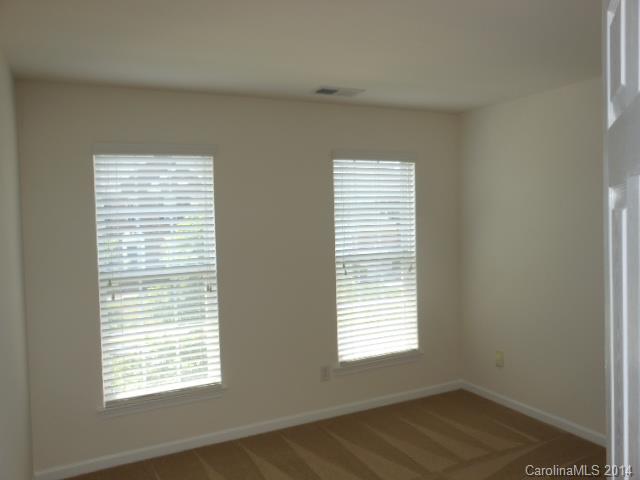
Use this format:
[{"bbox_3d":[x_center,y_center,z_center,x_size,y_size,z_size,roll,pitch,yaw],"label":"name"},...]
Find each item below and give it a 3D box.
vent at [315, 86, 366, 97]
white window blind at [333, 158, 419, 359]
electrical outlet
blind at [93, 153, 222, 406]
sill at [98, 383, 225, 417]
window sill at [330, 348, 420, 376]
[{"bbox_3d":[0.141,-1.018,3.572,0.320,0.018,0.180,-3,4,-26],"label":"vent"},{"bbox_3d":[0.467,0.151,4.199,0.780,1.620,0.055,-3,4,-26],"label":"white window blind"},{"bbox_3d":[0.045,1.042,4.009,0.073,0.115,0.012,-3,4,-26],"label":"electrical outlet"},{"bbox_3d":[-1.055,0.231,3.442,0.780,1.620,0.055,-3,4,-26],"label":"blind"},{"bbox_3d":[-1.036,1.082,3.466,0.830,0.080,0.065,-3,4,-26],"label":"sill"},{"bbox_3d":[0.493,1.004,4.226,0.840,0.080,0.065,-3,4,-26],"label":"window sill"}]

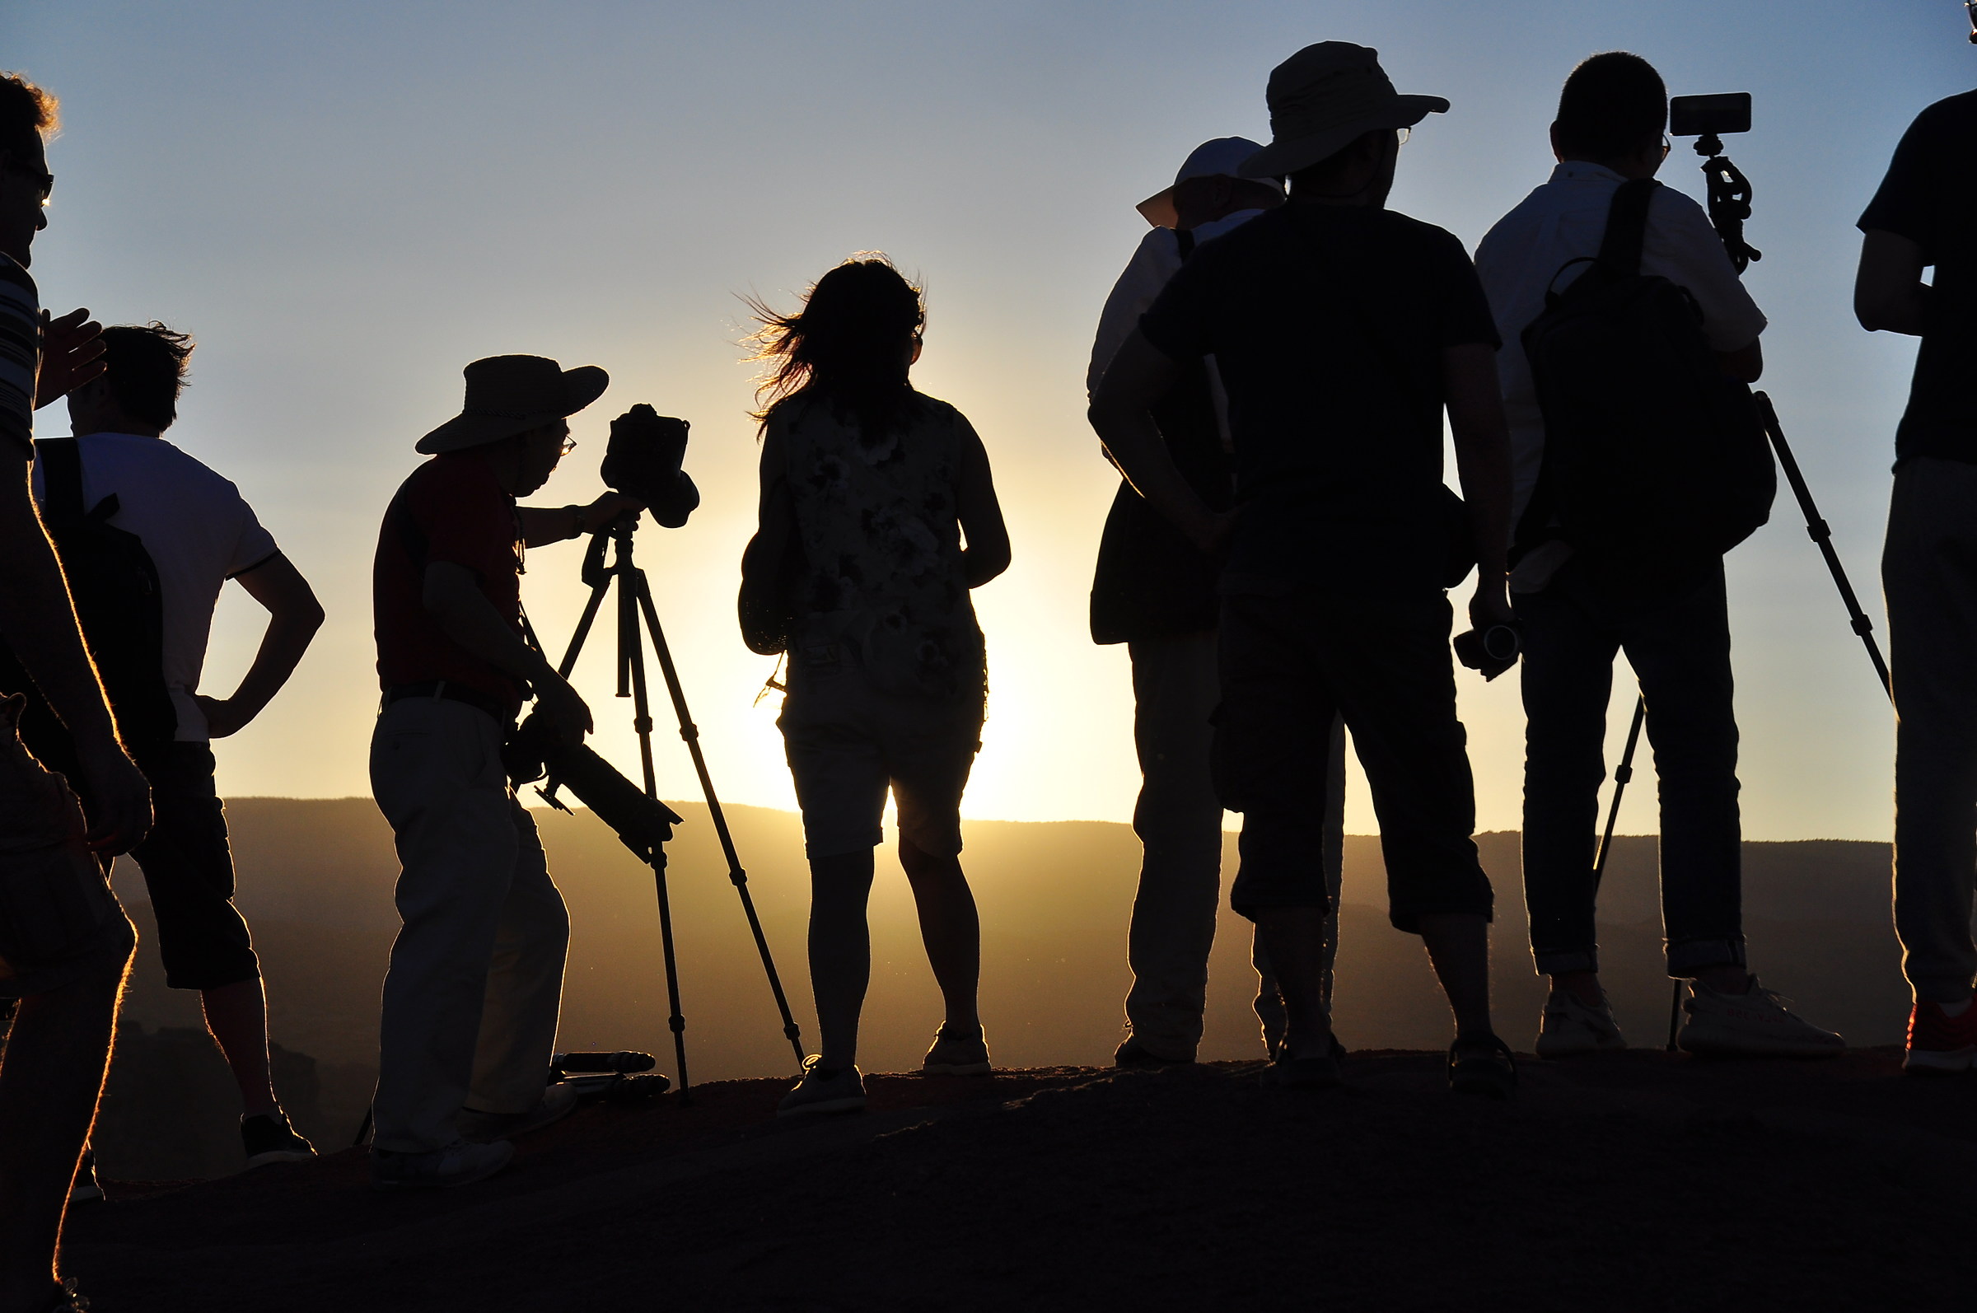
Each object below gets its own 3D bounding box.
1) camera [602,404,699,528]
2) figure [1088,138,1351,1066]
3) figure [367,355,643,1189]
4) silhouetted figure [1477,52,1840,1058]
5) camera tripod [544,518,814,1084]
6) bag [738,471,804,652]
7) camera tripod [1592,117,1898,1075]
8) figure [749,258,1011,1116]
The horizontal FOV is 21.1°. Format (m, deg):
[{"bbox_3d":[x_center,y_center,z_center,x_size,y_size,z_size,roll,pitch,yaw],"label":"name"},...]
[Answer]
[{"bbox_3d":[-0.699,-0.398,11.000,0.160,0.160,0.200,-1,-22,33],"label":"camera"},{"bbox_3d":[0.434,-0.103,10.000,0.480,1.730,0.370,1,-2,-19],"label":"figure"},{"bbox_3d":[-0.967,0.227,10.800,0.560,1.670,0.500,1,-2,-30],"label":"figure"},{"bbox_3d":[1.169,-0.181,9.400,0.570,1.750,0.480,-1,-2,25],"label":"silhouetted figure"},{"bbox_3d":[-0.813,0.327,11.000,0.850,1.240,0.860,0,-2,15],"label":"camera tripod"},{"bbox_3d":[-0.400,-0.169,10.100,0.140,0.310,0.210,-1,-2,16],"label":"bag"},{"bbox_3d":[1.482,-0.114,9.900,0.860,1.660,0.820,0,-2,11],"label":"camera tripod"},{"bbox_3d":[-0.205,0.054,10.000,0.490,1.600,0.380,0,-2,3],"label":"figure"}]

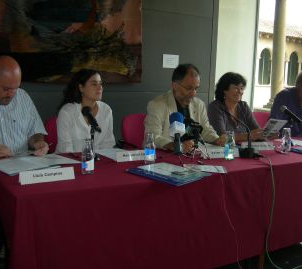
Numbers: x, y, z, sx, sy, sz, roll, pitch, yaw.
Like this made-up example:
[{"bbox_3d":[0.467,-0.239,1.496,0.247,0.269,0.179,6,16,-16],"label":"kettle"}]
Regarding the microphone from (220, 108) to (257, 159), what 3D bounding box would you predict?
[{"bbox_3d":[0.635,-0.018,2.721,0.120,0.302,0.381,-3,10,-28],"label":"microphone"}]

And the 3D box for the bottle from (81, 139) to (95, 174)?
[{"bbox_3d":[-0.333,0.118,1.994,0.061,0.182,0.061,-3,10,-28],"label":"bottle"}]

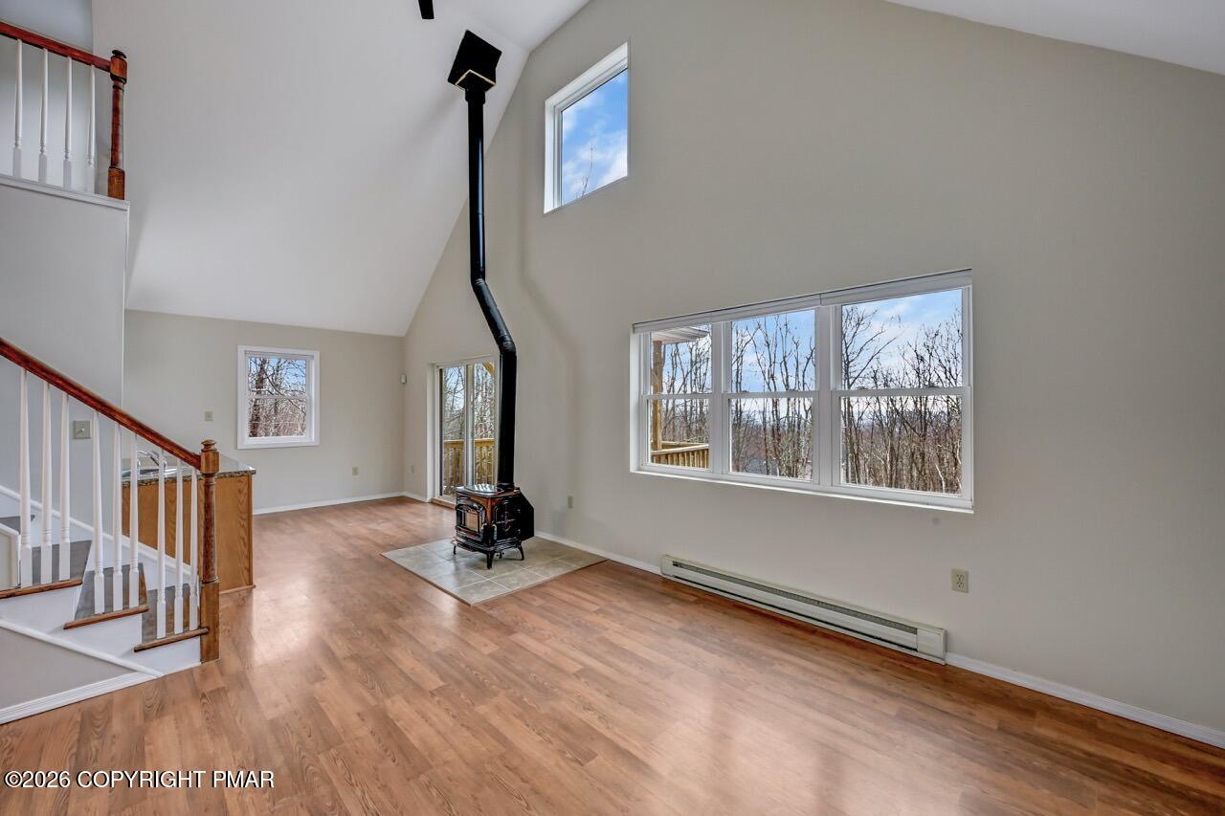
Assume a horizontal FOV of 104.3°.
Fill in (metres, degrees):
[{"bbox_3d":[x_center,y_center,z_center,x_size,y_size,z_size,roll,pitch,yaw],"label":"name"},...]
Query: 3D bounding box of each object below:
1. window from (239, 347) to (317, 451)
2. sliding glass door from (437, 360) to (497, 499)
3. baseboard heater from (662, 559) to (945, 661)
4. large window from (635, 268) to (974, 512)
[{"bbox_3d":[-4.449,-0.133,6.383,0.100,1.320,0.911,0,0,44],"label":"window"},{"bbox_3d":[-1.926,0.367,6.288,1.823,1.978,0.120,0,0,44],"label":"sliding glass door"},{"bbox_3d":[1.086,1.266,3.178,1.886,0.162,0.065,0,0,44],"label":"baseboard heater"},{"bbox_3d":[1.062,-0.087,3.330,2.352,1.270,0.120,0,0,44],"label":"large window"}]

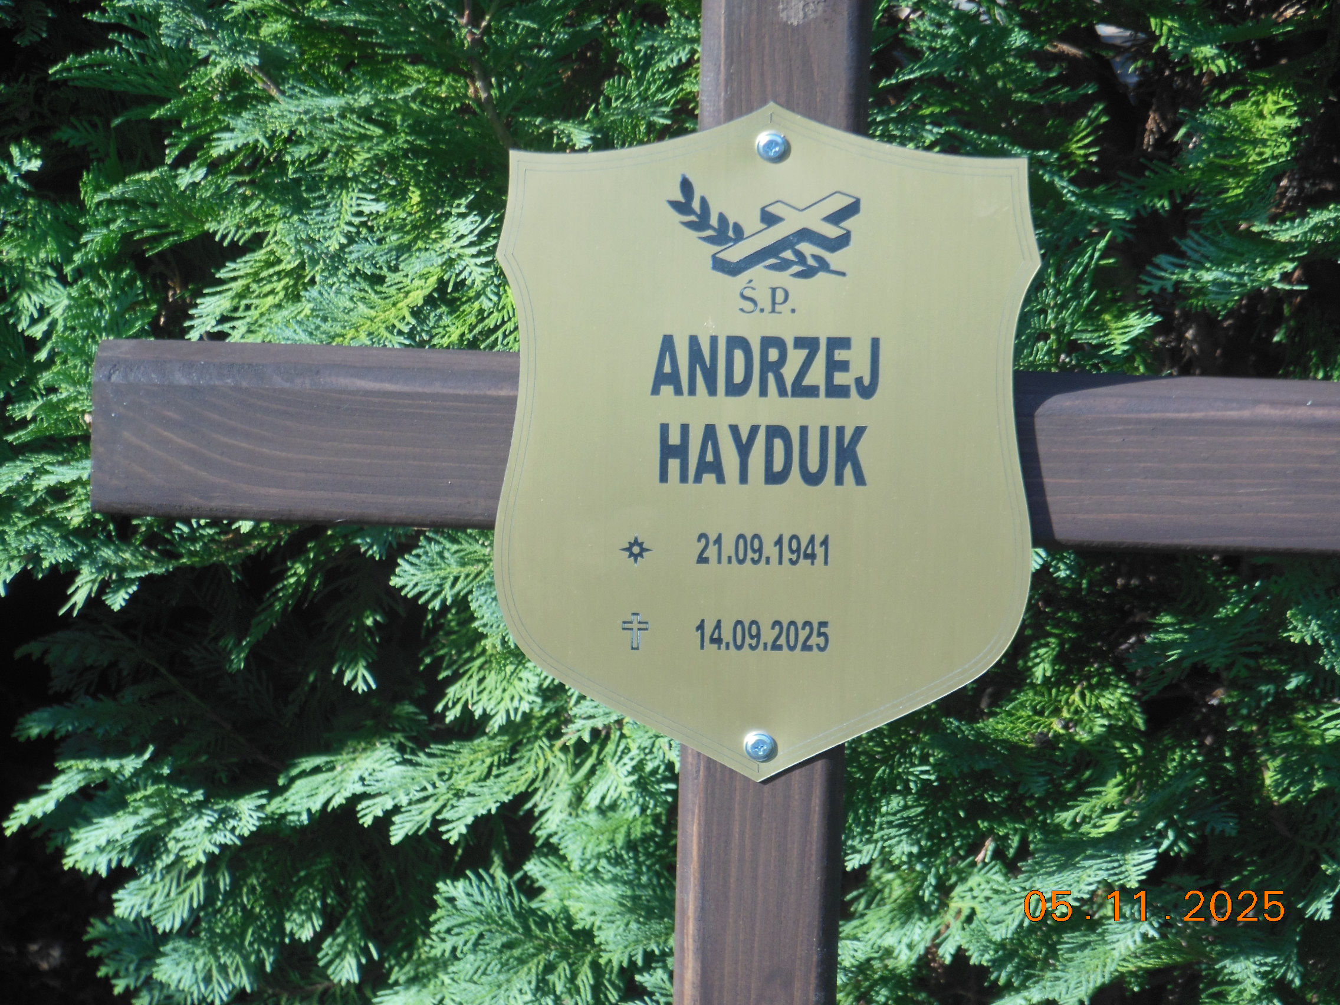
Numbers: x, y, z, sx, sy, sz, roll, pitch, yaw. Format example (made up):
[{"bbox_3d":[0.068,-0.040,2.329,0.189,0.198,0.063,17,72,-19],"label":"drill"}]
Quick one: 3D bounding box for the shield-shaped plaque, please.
[{"bbox_3d":[0.035,-0.022,3.110,0.200,0.252,0.003,1,11,0],"label":"shield-shaped plaque"}]

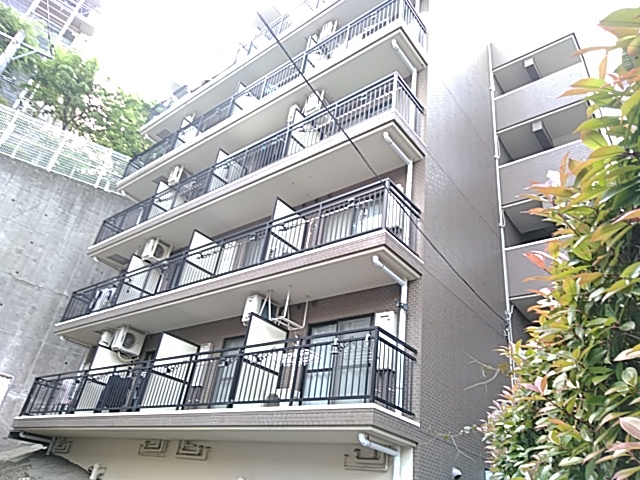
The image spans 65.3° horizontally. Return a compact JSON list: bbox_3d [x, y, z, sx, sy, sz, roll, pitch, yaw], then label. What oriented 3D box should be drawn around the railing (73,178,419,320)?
[{"bbox_3d":[-3.056,1.049,12.615,11.943,1.090,1.200,-17,-39,37],"label":"railing"}]

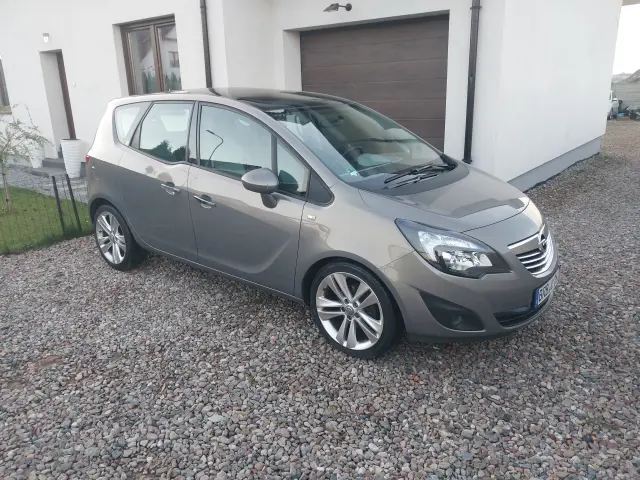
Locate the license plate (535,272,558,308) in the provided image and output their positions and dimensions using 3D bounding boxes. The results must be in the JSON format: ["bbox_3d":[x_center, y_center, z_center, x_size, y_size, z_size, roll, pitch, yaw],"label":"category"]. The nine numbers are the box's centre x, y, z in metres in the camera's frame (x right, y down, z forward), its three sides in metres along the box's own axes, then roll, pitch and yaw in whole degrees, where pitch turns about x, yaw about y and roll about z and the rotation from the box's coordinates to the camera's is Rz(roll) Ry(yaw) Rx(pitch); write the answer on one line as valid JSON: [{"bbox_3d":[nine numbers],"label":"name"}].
[{"bbox_3d":[1.407,0.274,3.370,0.020,0.115,0.520,13,22,38],"label":"license plate"}]

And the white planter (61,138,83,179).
[{"bbox_3d":[-4.464,-1.472,10.002,0.375,0.700,0.375,13,22,38],"label":"white planter"}]

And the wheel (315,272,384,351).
[{"bbox_3d":[0.232,0.413,3.409,0.485,0.485,0.190,12,22,36],"label":"wheel"}]

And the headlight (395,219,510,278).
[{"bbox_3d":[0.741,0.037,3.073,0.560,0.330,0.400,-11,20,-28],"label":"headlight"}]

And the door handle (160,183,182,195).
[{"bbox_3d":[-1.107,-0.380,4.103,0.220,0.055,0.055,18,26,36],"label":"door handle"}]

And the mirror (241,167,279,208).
[{"bbox_3d":[-0.364,-0.336,3.484,0.180,0.250,0.230,13,22,38],"label":"mirror"}]

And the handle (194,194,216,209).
[{"bbox_3d":[-0.805,-0.263,3.872,0.225,0.055,0.055,21,27,35],"label":"handle"}]

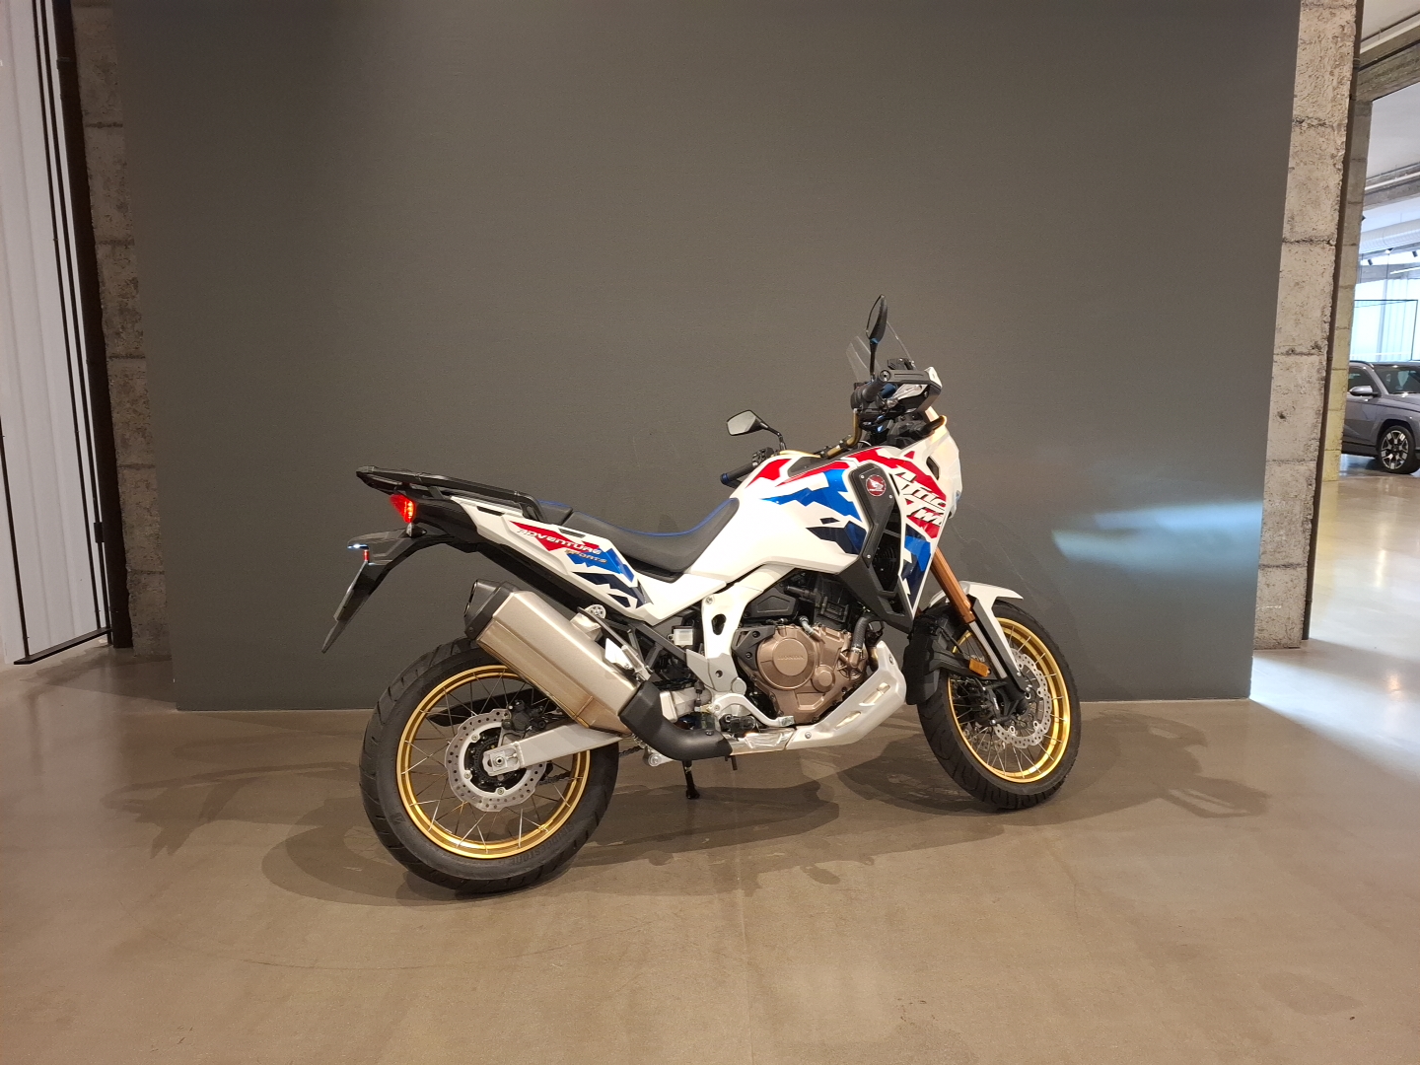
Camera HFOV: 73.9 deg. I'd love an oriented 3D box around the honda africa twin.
[{"bbox_3d":[0.066,0.097,2.849,2.295,1.500,0.910,-3,9,-18],"label":"honda africa twin"}]

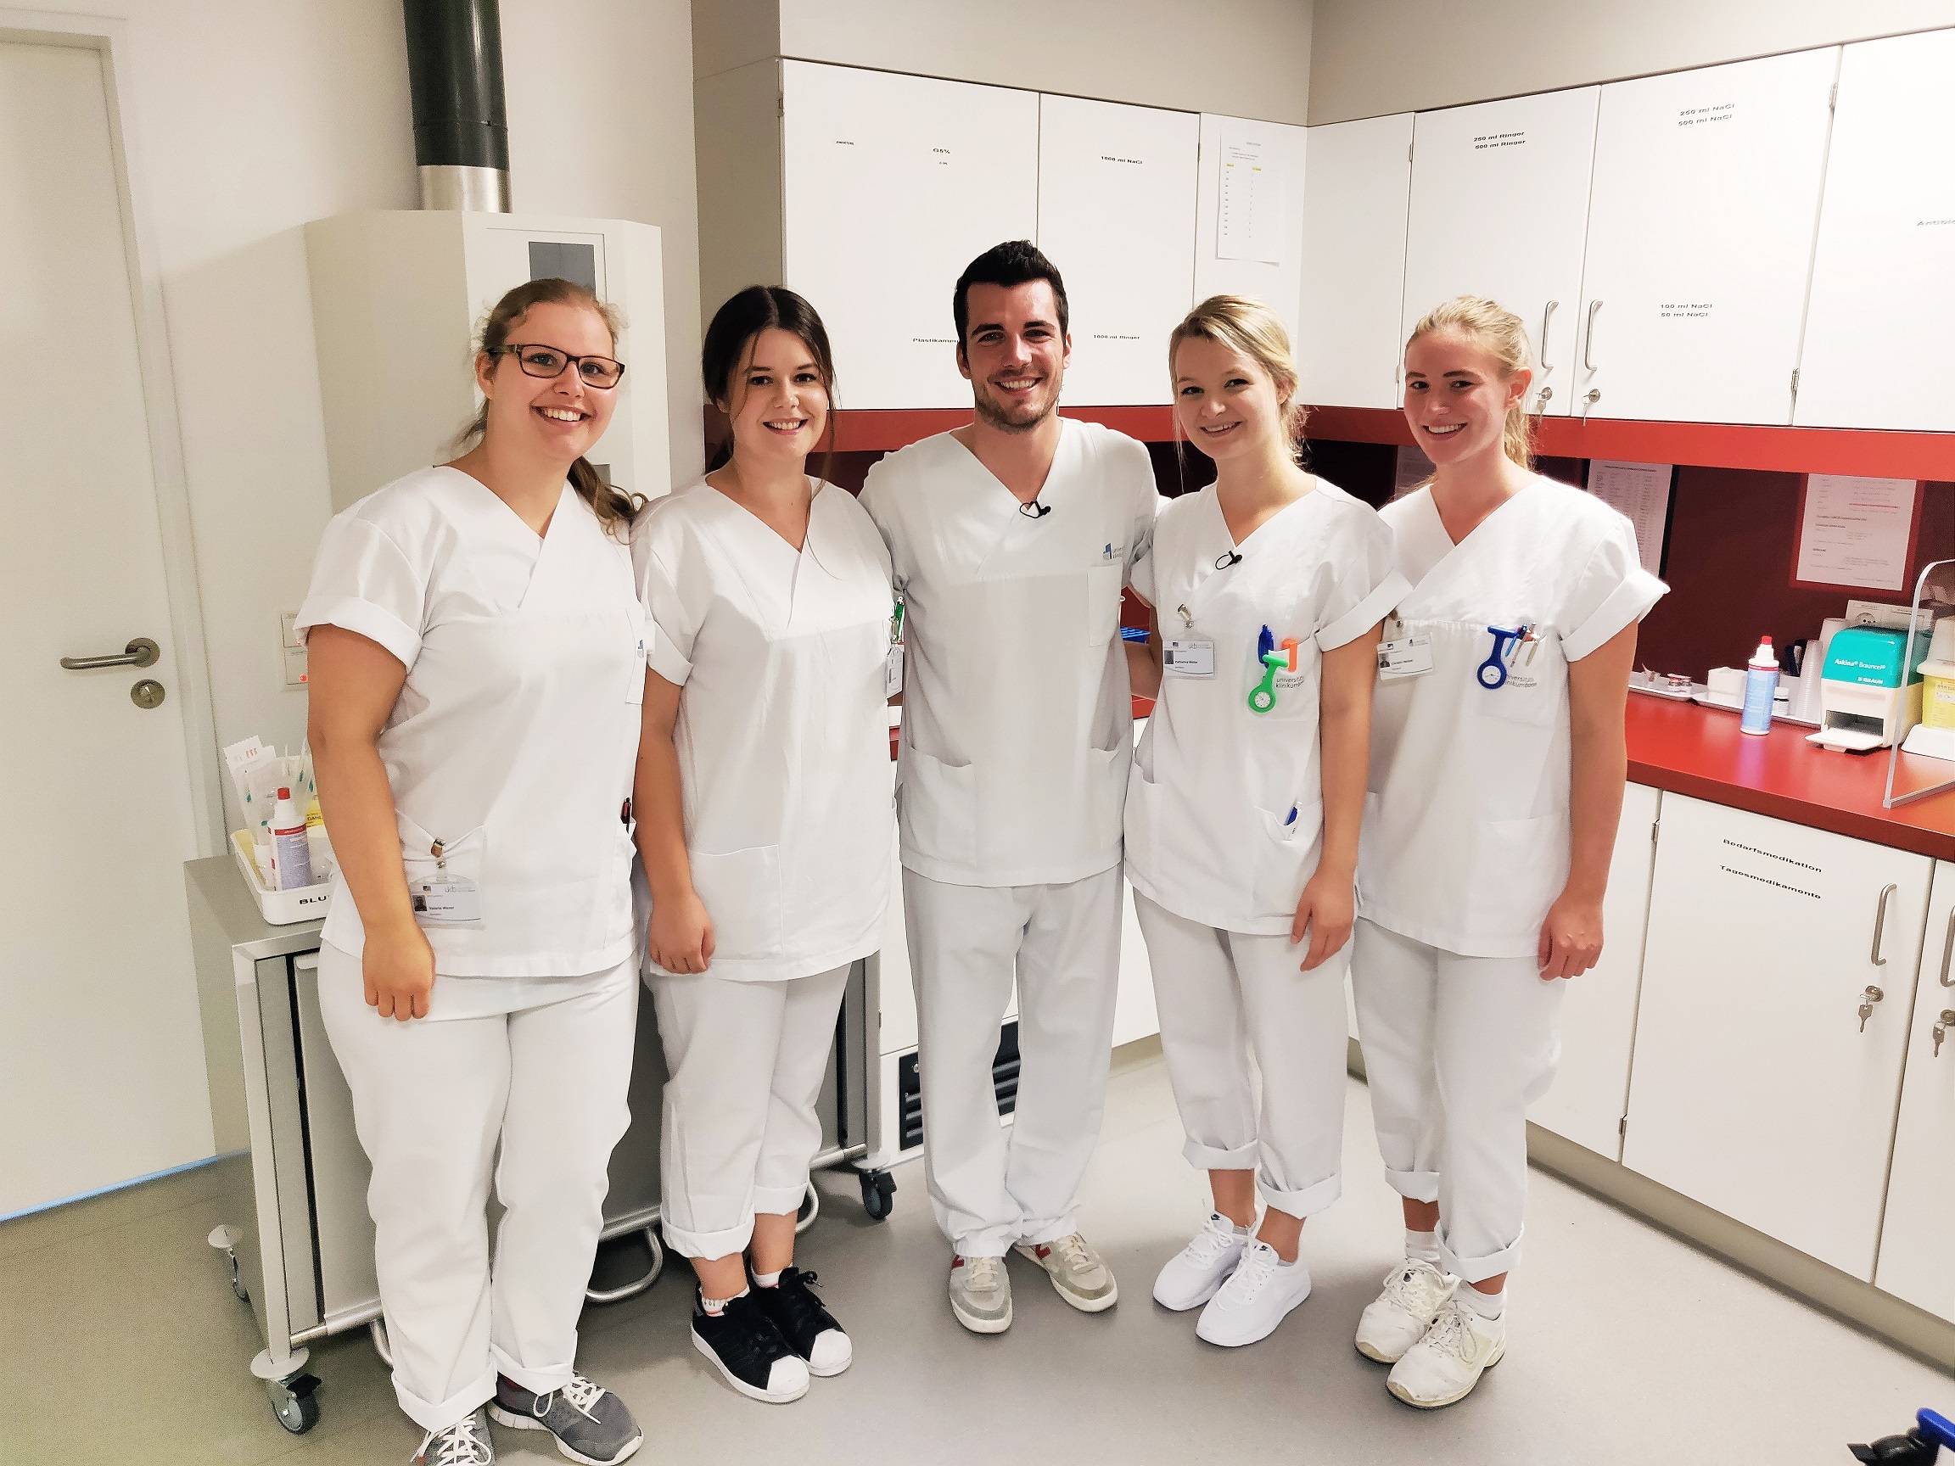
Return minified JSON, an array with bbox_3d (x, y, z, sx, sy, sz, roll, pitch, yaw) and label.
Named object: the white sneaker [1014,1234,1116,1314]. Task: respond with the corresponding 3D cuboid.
[{"bbox_3d":[0.149,0.924,2.552,0.108,0.110,0.290,-8,16,-31],"label":"white sneaker"}]

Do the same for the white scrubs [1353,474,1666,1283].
[{"bbox_3d":[0.767,0.259,2.236,0.495,1.307,0.307,11,18,38],"label":"white scrubs"}]

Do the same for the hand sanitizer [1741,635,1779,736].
[{"bbox_3d":[1.534,-0.094,2.761,0.053,0.188,0.053,8,16,29],"label":"hand sanitizer"}]

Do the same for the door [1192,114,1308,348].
[{"bbox_3d":[0.651,-1.119,3.394,0.355,0.650,0.020,-9,17,-33],"label":"door"}]

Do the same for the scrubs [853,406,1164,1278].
[{"bbox_3d":[0.054,0.208,2.447,0.520,1.470,0.330,-1,14,-7],"label":"scrubs"}]

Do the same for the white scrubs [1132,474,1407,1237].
[{"bbox_3d":[0.445,0.228,2.351,0.485,1.282,0.307,13,19,41],"label":"white scrubs"}]

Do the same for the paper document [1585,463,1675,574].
[{"bbox_3d":[1.515,-0.489,3.315,0.008,0.294,0.207,-9,17,-33],"label":"paper document"}]

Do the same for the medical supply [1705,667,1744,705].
[{"bbox_3d":[1.681,-0.113,3.134,0.075,0.048,0.072,-9,16,-33],"label":"medical supply"}]

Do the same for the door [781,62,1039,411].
[{"bbox_3d":[-0.127,-0.992,2.893,0.601,0.644,0.030,-10,18,-34],"label":"door"}]

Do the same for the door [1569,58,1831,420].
[{"bbox_3d":[1.385,-0.934,2.723,0.030,0.644,0.454,-10,18,-34],"label":"door"}]

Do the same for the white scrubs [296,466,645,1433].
[{"bbox_3d":[-0.693,0.340,2.031,0.535,1.416,0.346,-6,15,-24],"label":"white scrubs"}]

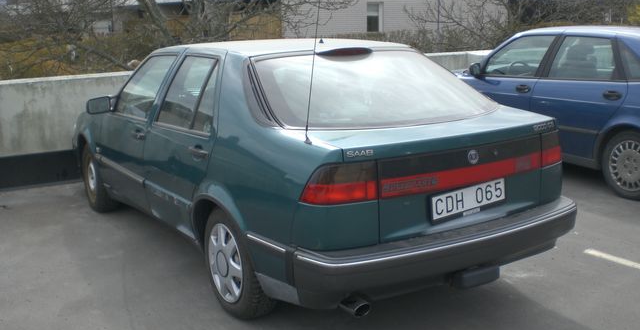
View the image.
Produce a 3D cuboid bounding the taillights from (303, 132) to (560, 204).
[{"bbox_3d":[0.664,-0.010,3.384,1.620,0.190,0.200,-8,13,-32],"label":"taillights"}]

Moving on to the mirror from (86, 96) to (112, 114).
[{"bbox_3d":[-1.607,-0.433,5.112,0.180,0.122,0.100,-8,13,-32],"label":"mirror"}]

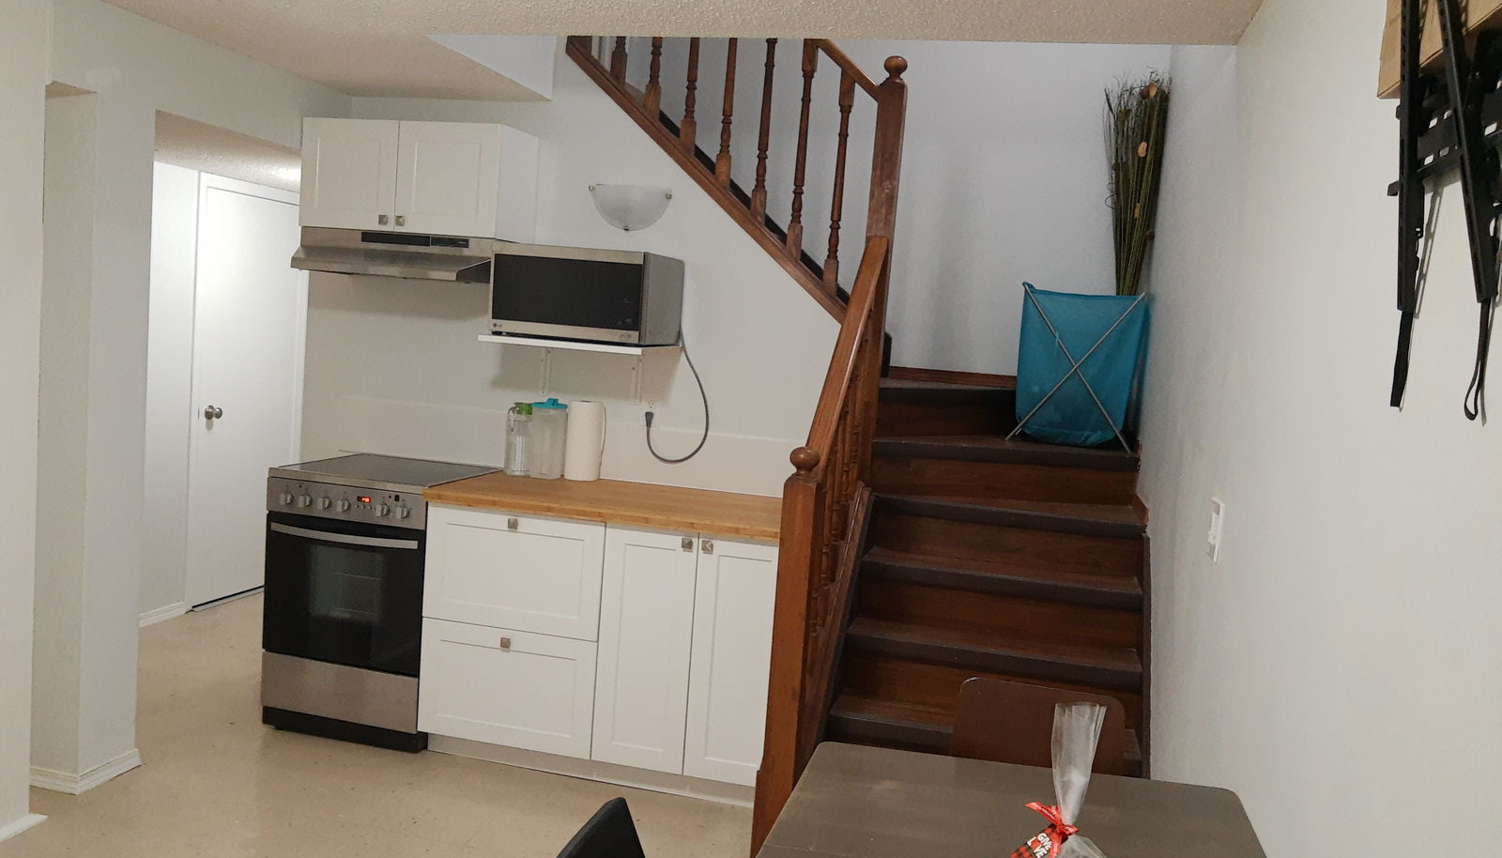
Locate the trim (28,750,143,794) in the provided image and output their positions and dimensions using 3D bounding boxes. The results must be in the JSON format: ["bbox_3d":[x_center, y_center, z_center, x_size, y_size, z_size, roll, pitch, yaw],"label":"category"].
[{"bbox_3d":[-2.022,1.024,3.429,0.193,0.056,0.246,5,6,13],"label":"trim"}]

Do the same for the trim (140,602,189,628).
[{"bbox_3d":[-2.622,0.832,5.026,0.017,0.055,0.300,5,6,13],"label":"trim"}]

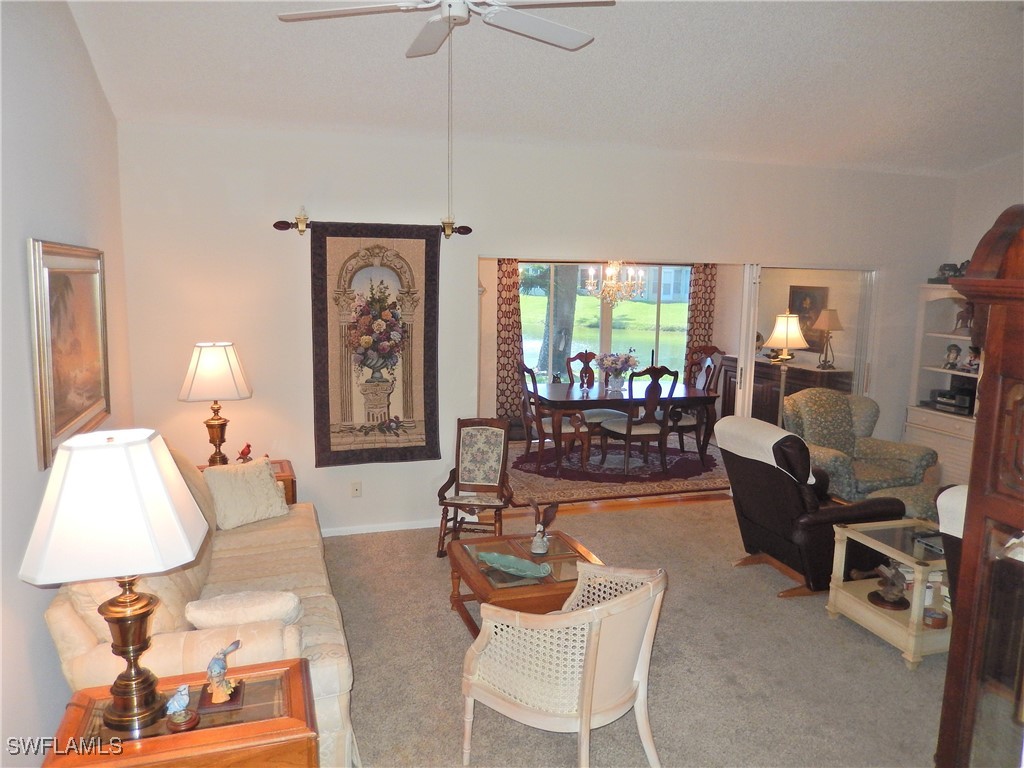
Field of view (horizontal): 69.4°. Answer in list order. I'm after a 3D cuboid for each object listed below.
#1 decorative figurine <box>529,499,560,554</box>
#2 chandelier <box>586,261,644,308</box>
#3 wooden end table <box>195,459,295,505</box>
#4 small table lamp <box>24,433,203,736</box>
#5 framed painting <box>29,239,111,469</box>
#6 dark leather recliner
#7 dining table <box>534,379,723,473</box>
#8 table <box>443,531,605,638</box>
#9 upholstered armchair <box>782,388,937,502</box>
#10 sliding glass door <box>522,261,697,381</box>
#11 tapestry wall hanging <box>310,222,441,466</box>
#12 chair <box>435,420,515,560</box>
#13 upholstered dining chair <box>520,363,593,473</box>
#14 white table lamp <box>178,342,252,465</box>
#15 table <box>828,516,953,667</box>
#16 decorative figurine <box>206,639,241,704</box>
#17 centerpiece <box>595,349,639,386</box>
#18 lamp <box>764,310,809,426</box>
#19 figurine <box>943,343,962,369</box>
[{"bbox_3d":[0.177,0.757,3.966,0.160,0.290,0.130,5,9,30],"label":"decorative figurine"},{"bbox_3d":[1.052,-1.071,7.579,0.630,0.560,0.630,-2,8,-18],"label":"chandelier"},{"bbox_3d":[-1.816,0.870,4.975,0.700,0.565,0.470,-2,9,-17],"label":"wooden end table"},{"bbox_3d":[-1.056,0.525,2.017,0.430,0.780,0.420,-2,8,-18],"label":"small table lamp"},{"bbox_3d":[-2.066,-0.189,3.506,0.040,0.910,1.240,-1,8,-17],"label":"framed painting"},{"bbox_3d":[1.816,0.746,4.557,0.900,1.010,0.770,-2,8,-18],"label":"dark leather recliner"},{"bbox_3d":[1.059,0.435,7.792,1.800,0.740,1.080,-1,8,-16],"label":"dining table"},{"bbox_3d":[0.098,1.132,3.935,0.720,0.400,0.820,-2,9,-17],"label":"table"},{"bbox_3d":[2.727,0.585,6.018,0.940,0.965,0.900,-2,9,-22],"label":"upholstered armchair"},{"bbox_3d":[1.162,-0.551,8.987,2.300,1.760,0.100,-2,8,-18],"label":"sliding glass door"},{"bbox_3d":[-0.960,-0.286,5.220,0.890,1.700,0.030,-2,8,-18],"label":"tapestry wall hanging"},{"bbox_3d":[-0.229,0.710,5.145,0.470,0.880,0.600,2,8,7],"label":"chair"},{"bbox_3d":[0.404,0.311,7.469,0.610,1.050,0.580,-1,8,-13],"label":"upholstered dining chair"},{"bbox_3d":[-1.928,0.169,4.830,0.430,0.860,0.450,-2,9,-17],"label":"white table lamp"},{"bbox_3d":[2.172,1.079,3.925,0.670,0.530,0.630,-2,8,-18],"label":"table"},{"bbox_3d":[-0.895,0.882,2.286,0.090,0.172,0.100,-1,8,-11],"label":"decorative figurine"},{"bbox_3d":[1.102,-0.153,7.799,0.450,0.420,0.420,1,8,0],"label":"centerpiece"},{"bbox_3d":[2.279,0.197,6.265,0.450,1.650,0.450,-2,9,-17],"label":"lamp"},{"bbox_3d":[3.811,-0.234,6.398,0.150,0.215,0.130,7,10,37],"label":"figurine"}]

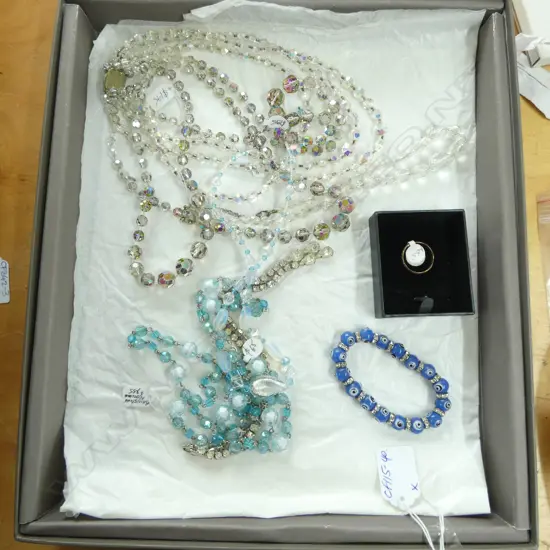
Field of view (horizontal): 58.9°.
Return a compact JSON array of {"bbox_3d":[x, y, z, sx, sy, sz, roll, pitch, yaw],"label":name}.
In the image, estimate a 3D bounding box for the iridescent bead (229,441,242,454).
[{"bbox_3d":[-0.026,0.113,0.320,0.008,0.008,0.008,1,82,2],"label":"iridescent bead"}]

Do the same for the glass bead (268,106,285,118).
[{"bbox_3d":[0.001,-0.108,0.327,0.011,0.011,0.011,0,81,0],"label":"glass bead"}]

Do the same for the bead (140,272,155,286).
[{"bbox_3d":[-0.082,0.003,0.313,0.009,0.009,0.009,1,83,0],"label":"bead"}]

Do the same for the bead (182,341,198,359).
[{"bbox_3d":[-0.053,0.048,0.306,0.010,0.010,0.010,0,82,0],"label":"bead"}]

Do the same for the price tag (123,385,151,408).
[{"bbox_3d":[-0.087,0.076,0.305,0.017,0.001,0.012,7,82,1],"label":"price tag"}]

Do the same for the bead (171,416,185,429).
[{"bbox_3d":[-0.058,0.089,0.294,0.008,0.008,0.008,0,82,0],"label":"bead"}]

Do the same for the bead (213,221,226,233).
[{"bbox_3d":[-0.035,-0.030,0.310,0.007,0.007,0.007,0,82,0],"label":"bead"}]

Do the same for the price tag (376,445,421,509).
[{"bbox_3d":[0.076,0.125,0.301,0.023,0.001,0.037,-6,83,-1],"label":"price tag"}]

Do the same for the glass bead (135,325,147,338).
[{"bbox_3d":[-0.085,0.036,0.309,0.007,0.007,0.007,0,81,0],"label":"glass bead"}]

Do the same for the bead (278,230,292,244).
[{"bbox_3d":[0.007,-0.024,0.309,0.009,0.009,0.009,0,82,0],"label":"bead"}]

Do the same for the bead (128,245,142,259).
[{"bbox_3d":[-0.097,-0.016,0.340,0.010,0.010,0.010,1,82,2],"label":"bead"}]

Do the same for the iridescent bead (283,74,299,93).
[{"bbox_3d":[0.010,-0.126,0.322,0.011,0.011,0.011,0,82,0],"label":"iridescent bead"}]

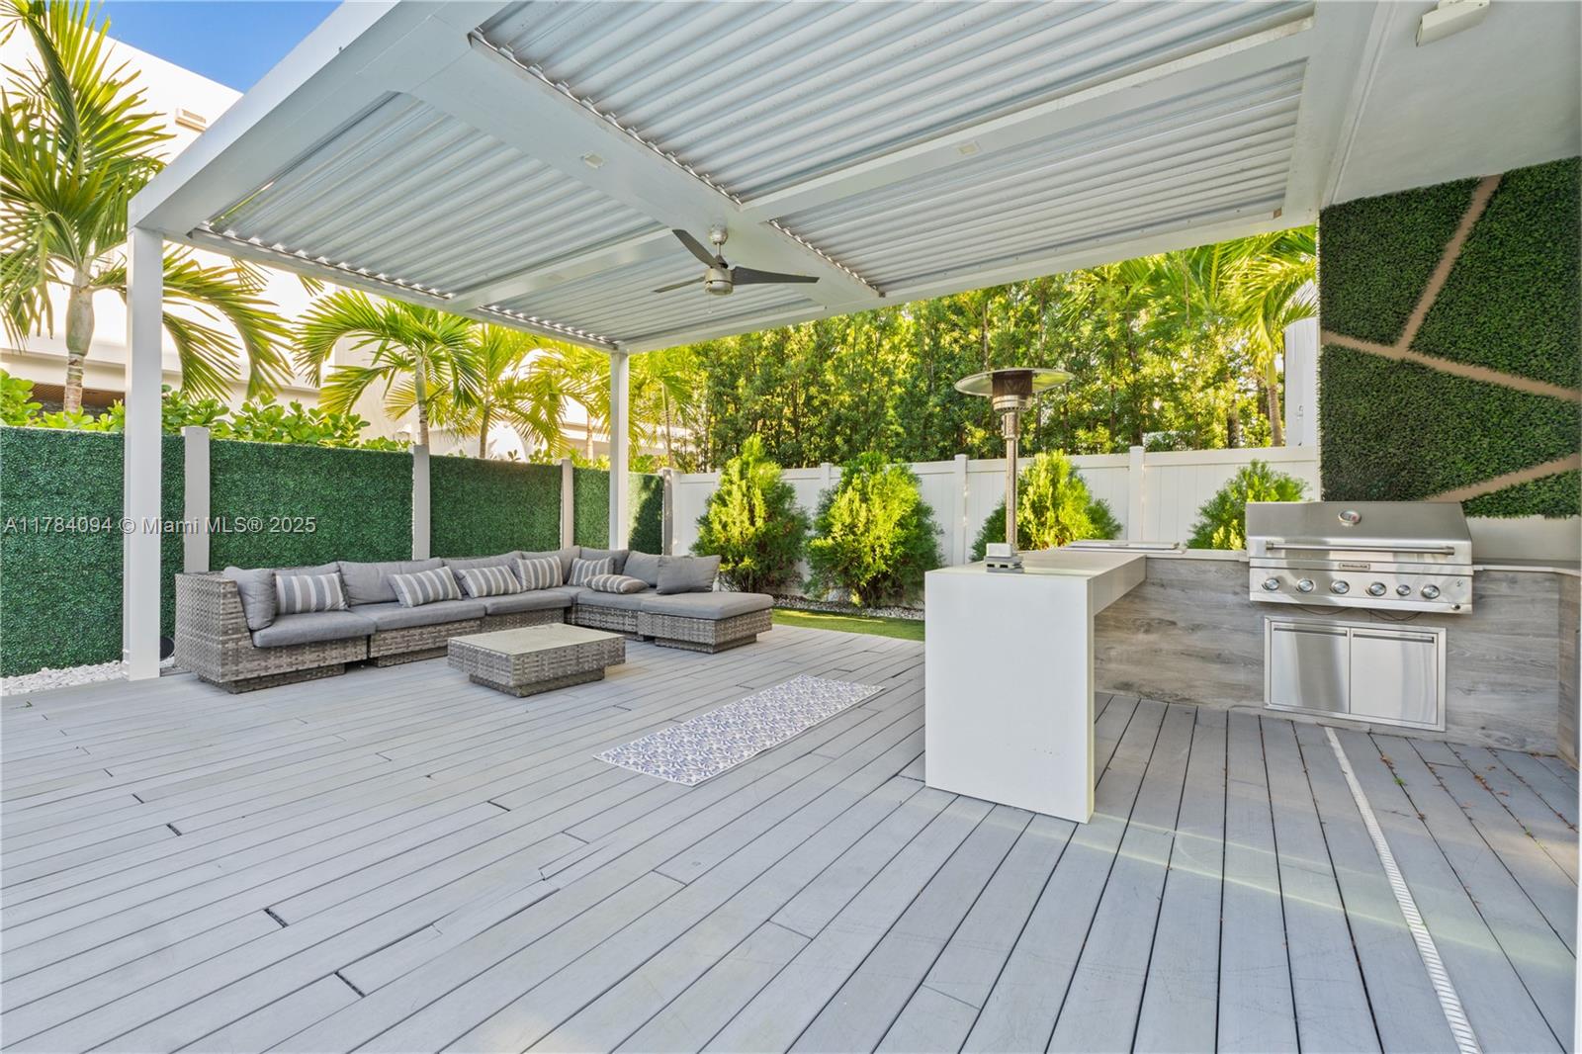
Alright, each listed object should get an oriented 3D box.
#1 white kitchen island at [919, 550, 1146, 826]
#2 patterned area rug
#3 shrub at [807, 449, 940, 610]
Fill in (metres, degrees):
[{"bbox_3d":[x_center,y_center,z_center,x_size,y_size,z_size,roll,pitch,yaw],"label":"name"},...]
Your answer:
[{"bbox_3d":[1.375,0.629,3.405,0.626,0.893,1.964,1,1,34],"label":"white kitchen island"},{"bbox_3d":[-0.158,1.063,3.719,0.633,0.009,1.896,1,1,34],"label":"patterned area rug"},{"bbox_3d":[0.981,0.071,7.867,1.546,1.904,1.232,1,1,34],"label":"shrub"}]

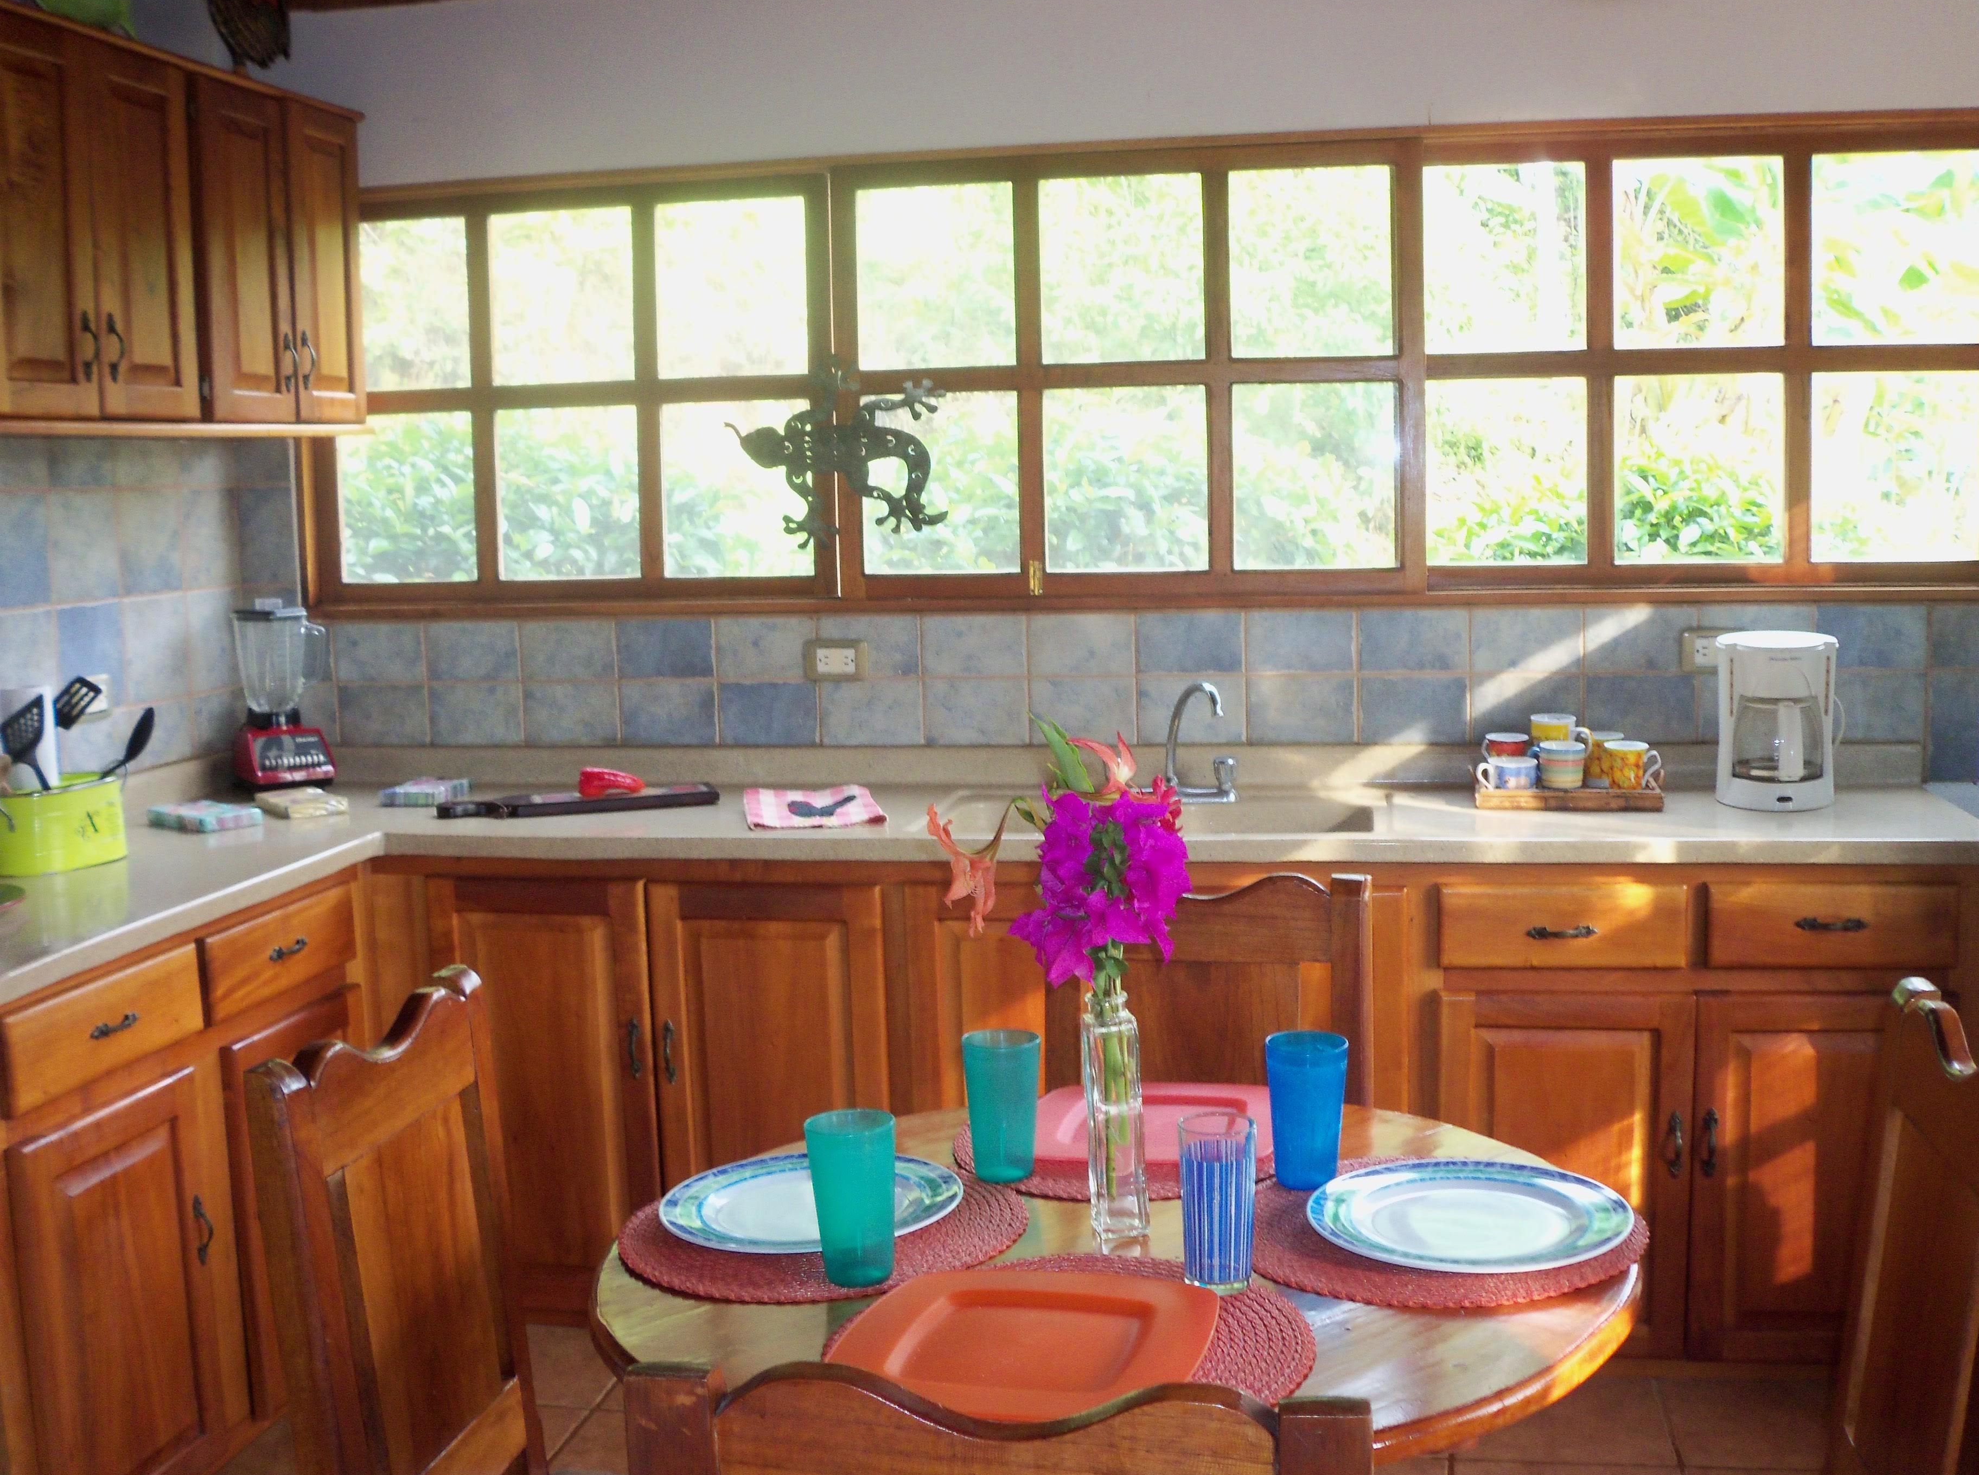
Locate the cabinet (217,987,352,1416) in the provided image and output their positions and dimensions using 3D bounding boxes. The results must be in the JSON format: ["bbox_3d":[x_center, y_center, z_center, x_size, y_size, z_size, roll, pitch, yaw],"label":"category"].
[{"bbox_3d":[-1.340,0.738,3.174,0.480,0.600,0.370,0,8,12],"label":"cabinet"}]

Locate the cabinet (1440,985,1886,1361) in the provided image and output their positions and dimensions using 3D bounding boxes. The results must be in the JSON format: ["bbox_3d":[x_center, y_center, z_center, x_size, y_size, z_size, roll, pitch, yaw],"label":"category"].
[{"bbox_3d":[1.120,0.646,3.233,0.765,0.610,0.545,0,8,9],"label":"cabinet"}]

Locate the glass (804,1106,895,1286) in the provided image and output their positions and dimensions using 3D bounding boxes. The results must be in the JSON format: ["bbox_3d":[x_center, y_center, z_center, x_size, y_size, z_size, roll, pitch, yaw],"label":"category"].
[{"bbox_3d":[-0.118,0.406,1.711,0.080,0.139,0.080,-1,8,0],"label":"glass"}]

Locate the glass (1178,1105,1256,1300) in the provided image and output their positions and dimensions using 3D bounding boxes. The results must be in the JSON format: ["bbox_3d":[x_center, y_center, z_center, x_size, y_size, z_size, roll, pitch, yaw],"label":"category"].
[{"bbox_3d":[0.198,0.402,1.680,0.068,0.141,0.068,0,8,12],"label":"glass"}]

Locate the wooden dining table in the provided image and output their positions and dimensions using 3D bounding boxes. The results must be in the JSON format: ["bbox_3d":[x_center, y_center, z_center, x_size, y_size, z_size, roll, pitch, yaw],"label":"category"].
[{"bbox_3d":[0.135,0.843,1.848,0.950,0.765,0.860,-5,8,-23],"label":"wooden dining table"}]

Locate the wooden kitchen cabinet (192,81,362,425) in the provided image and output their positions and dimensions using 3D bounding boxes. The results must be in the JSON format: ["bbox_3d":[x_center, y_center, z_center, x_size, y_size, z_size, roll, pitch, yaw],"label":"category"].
[{"bbox_3d":[-1.410,-0.839,3.451,0.350,0.587,0.530,0,8,12],"label":"wooden kitchen cabinet"}]

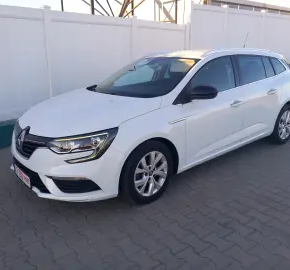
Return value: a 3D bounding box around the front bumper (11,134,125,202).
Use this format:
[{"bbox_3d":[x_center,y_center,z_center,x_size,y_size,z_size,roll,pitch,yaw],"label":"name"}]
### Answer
[{"bbox_3d":[-0.955,0.180,2.857,0.620,0.550,1.780,-14,19,-38],"label":"front bumper"}]

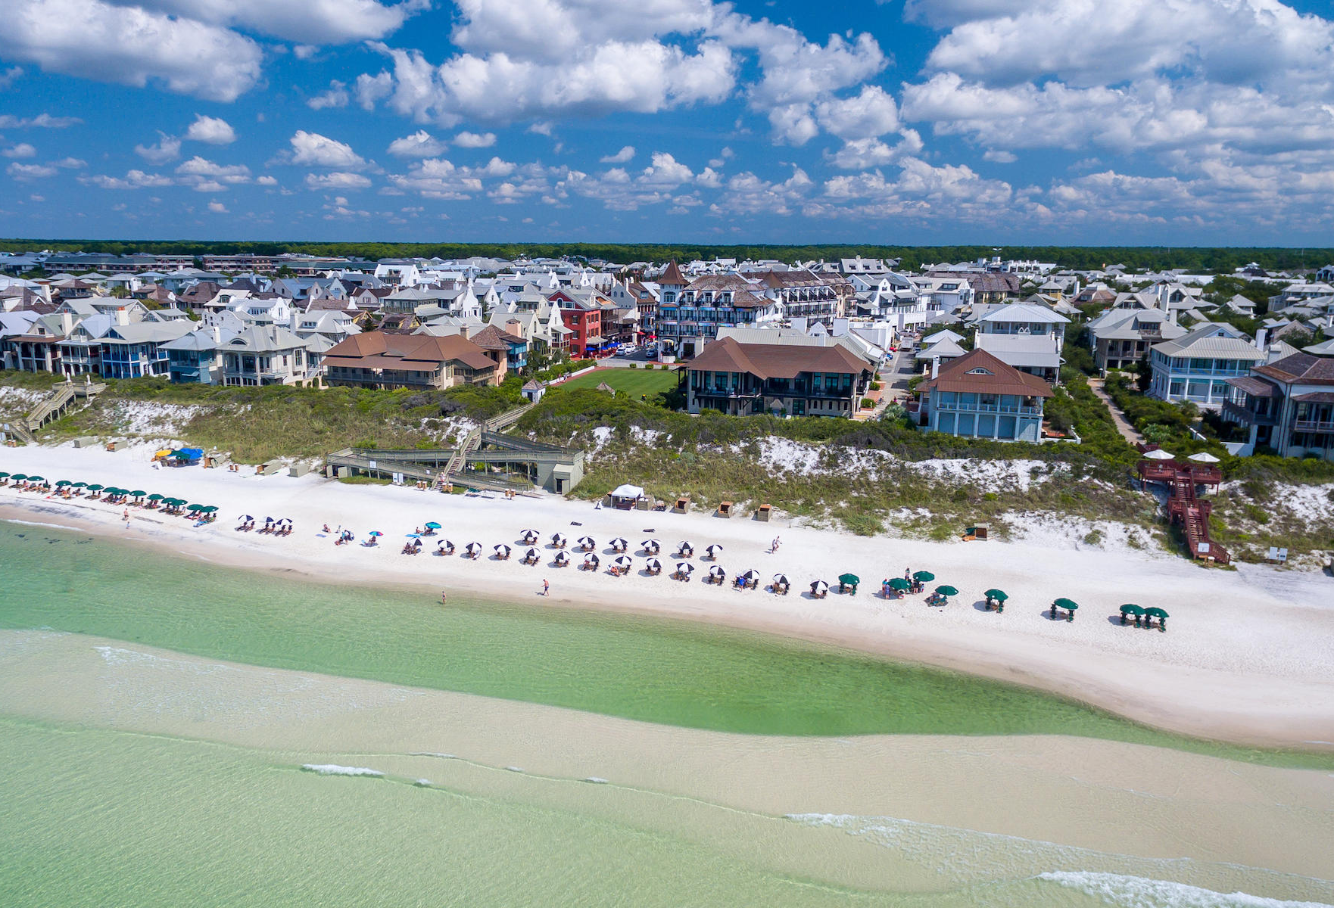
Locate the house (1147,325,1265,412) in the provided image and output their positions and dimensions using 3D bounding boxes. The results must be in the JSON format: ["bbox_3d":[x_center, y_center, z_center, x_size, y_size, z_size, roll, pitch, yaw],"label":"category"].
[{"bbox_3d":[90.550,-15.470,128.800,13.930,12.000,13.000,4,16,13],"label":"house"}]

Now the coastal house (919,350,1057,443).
[{"bbox_3d":[44.600,-9.160,106.810,15.040,11.200,15.000,4,16,13],"label":"coastal house"}]

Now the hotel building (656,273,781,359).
[{"bbox_3d":[11.470,-32.970,176.060,22.700,19.000,24.000,4,16,12],"label":"hotel building"}]

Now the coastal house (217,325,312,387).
[{"bbox_3d":[-71.600,-17.420,134.600,9.100,10.500,11.000,5,16,17],"label":"coastal house"}]

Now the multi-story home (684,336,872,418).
[{"bbox_3d":[16.810,-12.570,118.590,27.570,11.000,14.000,2,16,7],"label":"multi-story home"}]

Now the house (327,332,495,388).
[{"bbox_3d":[-43.580,-15.830,131.900,27.270,8.900,15.000,5,16,16],"label":"house"}]

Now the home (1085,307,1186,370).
[{"bbox_3d":[98.390,-25.070,162.490,16.290,12.300,17.000,5,16,15],"label":"home"}]

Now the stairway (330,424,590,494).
[{"bbox_3d":[-29.120,0.070,104.800,34.460,6.300,8.800,4,16,12],"label":"stairway"}]

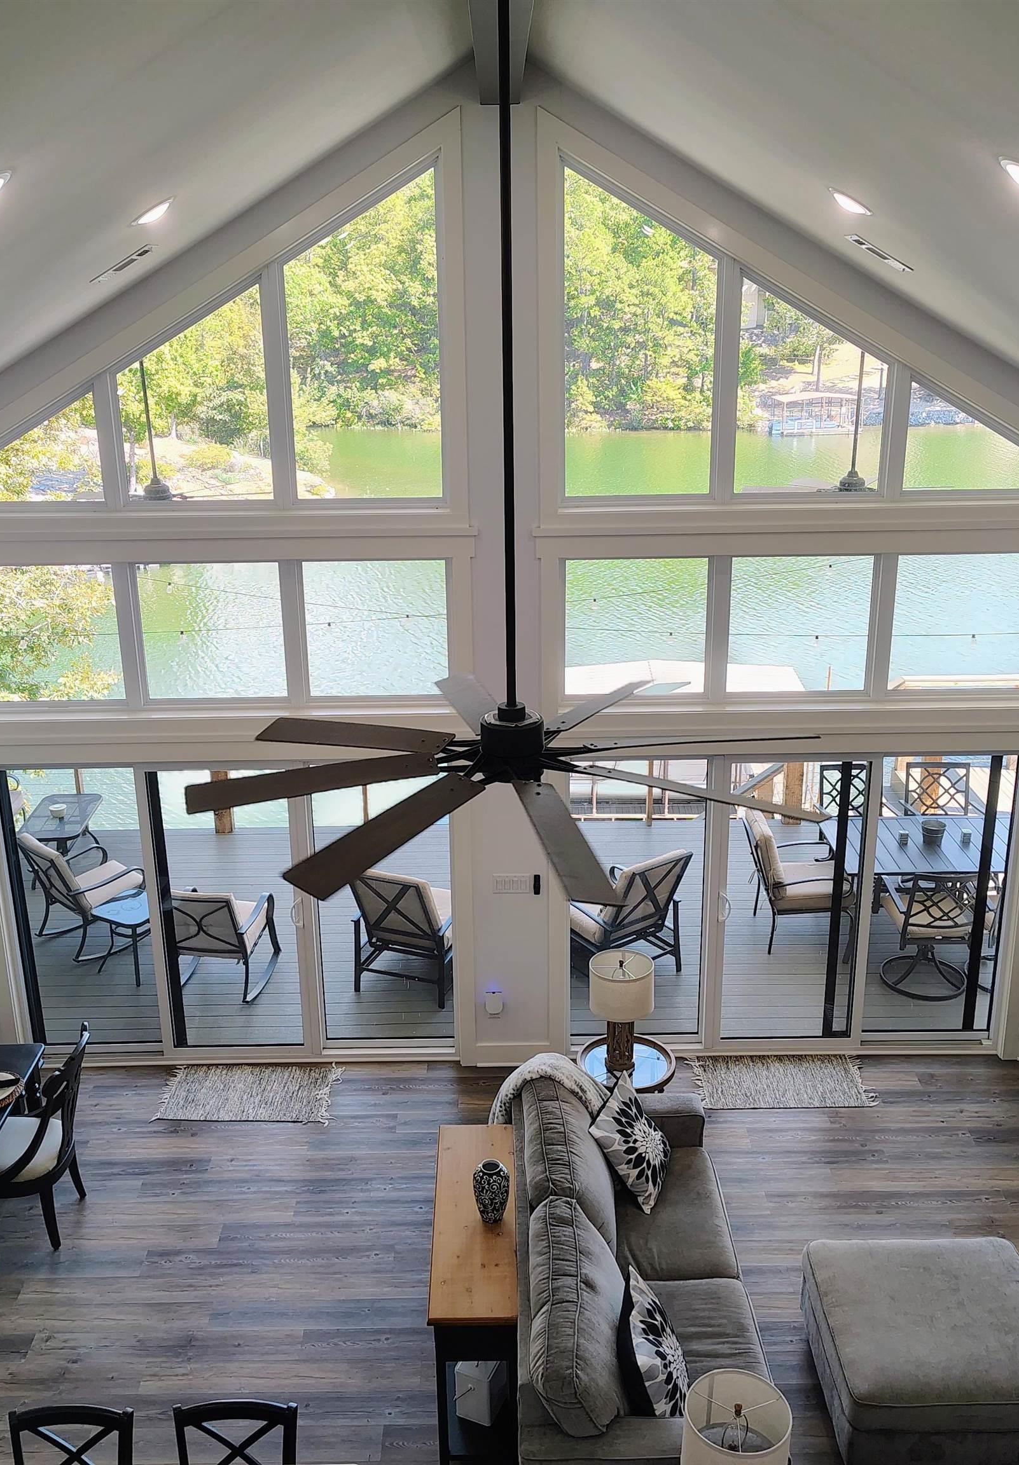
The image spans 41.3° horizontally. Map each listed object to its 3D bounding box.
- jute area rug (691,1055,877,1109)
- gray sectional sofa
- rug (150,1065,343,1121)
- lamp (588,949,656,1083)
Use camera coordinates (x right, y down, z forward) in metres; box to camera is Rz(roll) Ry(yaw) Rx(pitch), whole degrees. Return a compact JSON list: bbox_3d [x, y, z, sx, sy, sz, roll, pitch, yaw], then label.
[{"bbox_3d":[1.617,2.062,8.008,1.020,0.010,0.550,-1,19,0],"label":"jute area rug"},{"bbox_3d":[0.548,2.504,6.111,1.020,0.920,2.300,-1,19,0],"label":"gray sectional sofa"},{"bbox_3d":[-1.619,2.240,8.401,1.050,0.012,0.580,-1,19,1],"label":"rug"},{"bbox_3d":[0.582,1.491,7.058,0.335,0.600,0.335,-1,19,0],"label":"lamp"}]

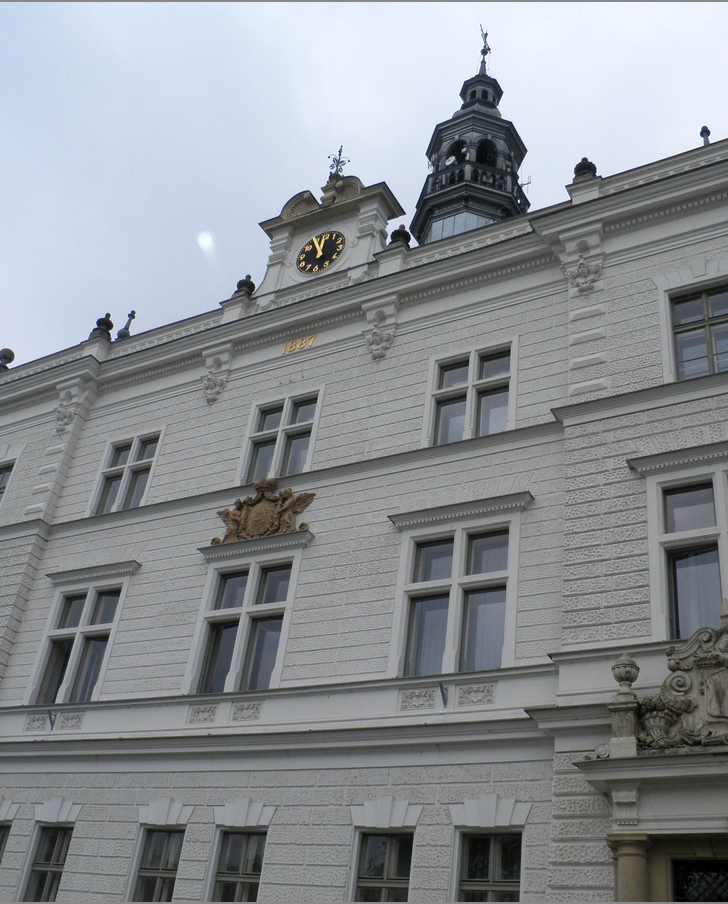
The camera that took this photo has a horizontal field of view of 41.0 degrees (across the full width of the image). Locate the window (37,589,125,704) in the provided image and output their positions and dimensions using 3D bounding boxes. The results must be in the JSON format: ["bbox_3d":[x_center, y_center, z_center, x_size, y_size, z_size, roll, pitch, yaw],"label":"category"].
[{"bbox_3d":[-6.030,4.104,20.628,1.903,2.619,0.216,-12,-38,28],"label":"window"}]

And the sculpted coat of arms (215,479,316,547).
[{"bbox_3d":[-1.960,1.161,19.307,2.381,1.383,0.319,-12,-38,28],"label":"sculpted coat of arms"}]

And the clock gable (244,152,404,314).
[{"bbox_3d":[-0.951,-5.341,24.363,3.847,4.995,1.148,-12,-37,29],"label":"clock gable"}]

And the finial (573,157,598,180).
[{"bbox_3d":[4.550,-5.726,19.951,0.499,0.945,0.499,-12,-37,29],"label":"finial"}]

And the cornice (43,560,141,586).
[{"bbox_3d":[-5.951,2.688,21.339,2.646,0.229,0.250,-12,-38,28],"label":"cornice"}]

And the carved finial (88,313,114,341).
[{"bbox_3d":[-7.177,-3.417,26.631,0.440,0.920,0.440,6,-33,4],"label":"carved finial"}]

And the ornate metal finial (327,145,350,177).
[{"bbox_3d":[-0.631,-7.779,25.931,0.702,1.148,0.607,-12,-37,29],"label":"ornate metal finial"}]

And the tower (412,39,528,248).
[{"bbox_3d":[4.180,-11.620,36.169,3.915,11.880,3.915,-12,-37,29],"label":"tower"}]

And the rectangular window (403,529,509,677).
[{"bbox_3d":[1.553,2.471,16.245,1.875,2.607,0.199,-12,-38,28],"label":"rectangular window"}]

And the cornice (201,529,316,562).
[{"bbox_3d":[-2.190,1.932,19.244,2.700,0.270,0.297,-12,-37,29],"label":"cornice"}]

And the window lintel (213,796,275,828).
[{"bbox_3d":[-1.986,5.974,16.173,1.343,0.466,0.135,-12,-38,28],"label":"window lintel"}]

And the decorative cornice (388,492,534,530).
[{"bbox_3d":[1.637,1.051,16.929,2.700,0.279,0.253,-12,-38,28],"label":"decorative cornice"}]

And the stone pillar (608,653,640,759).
[{"bbox_3d":[3.543,3.453,13.149,0.425,1.593,0.425,-12,-37,29],"label":"stone pillar"}]

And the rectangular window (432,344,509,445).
[{"bbox_3d":[2.101,-0.986,18.738,1.606,2.025,0.216,-12,-38,28],"label":"rectangular window"}]

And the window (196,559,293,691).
[{"bbox_3d":[-2.240,3.272,18.289,1.862,2.607,0.199,-12,-38,28],"label":"window"}]

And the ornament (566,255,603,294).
[{"bbox_3d":[4.061,-3.287,17.969,0.689,0.985,0.324,-12,-37,29],"label":"ornament"}]

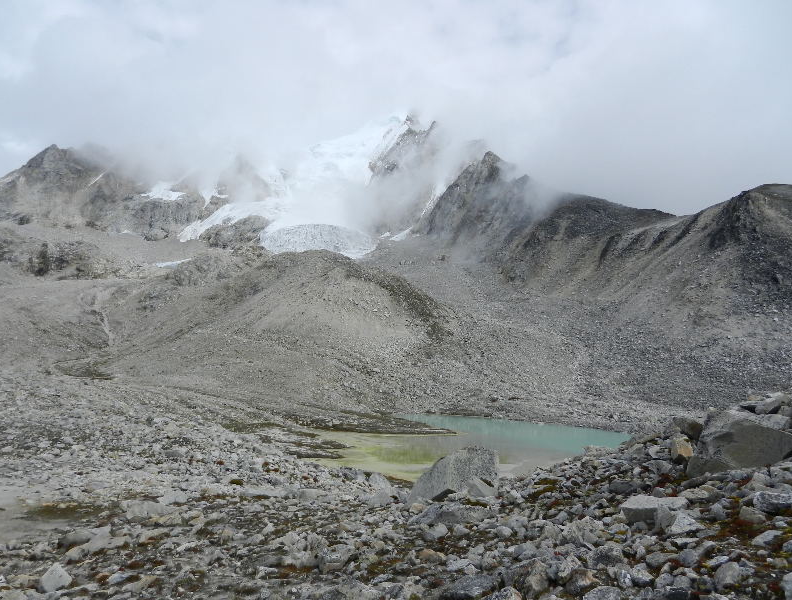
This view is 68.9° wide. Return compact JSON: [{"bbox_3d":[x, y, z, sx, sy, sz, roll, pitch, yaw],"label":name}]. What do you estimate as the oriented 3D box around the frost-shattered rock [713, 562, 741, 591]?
[{"bbox_3d":[3.270,2.718,5.700,0.250,0.240,0.240,0,-1,0],"label":"frost-shattered rock"}]

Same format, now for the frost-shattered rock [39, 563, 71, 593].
[{"bbox_3d":[-3.605,2.930,6.100,0.320,0.260,0.250,0,-1,0],"label":"frost-shattered rock"}]

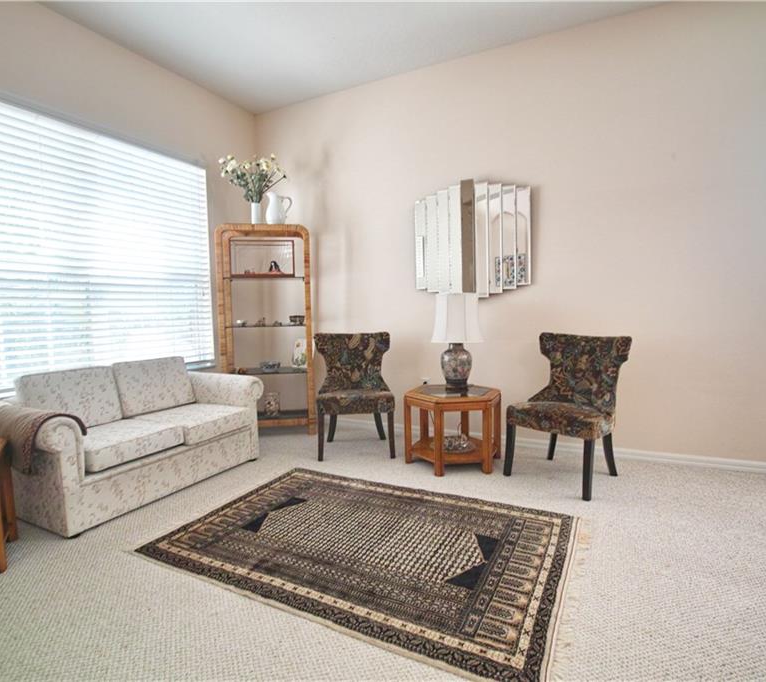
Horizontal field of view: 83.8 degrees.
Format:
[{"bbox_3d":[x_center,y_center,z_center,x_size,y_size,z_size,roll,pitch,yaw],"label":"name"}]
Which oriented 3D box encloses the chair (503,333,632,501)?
[{"bbox_3d":[1.216,0.442,2.843,0.605,0.930,0.627,-5,5,-42],"label":"chair"}]

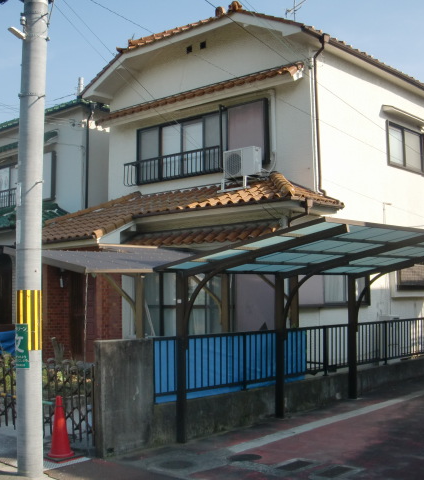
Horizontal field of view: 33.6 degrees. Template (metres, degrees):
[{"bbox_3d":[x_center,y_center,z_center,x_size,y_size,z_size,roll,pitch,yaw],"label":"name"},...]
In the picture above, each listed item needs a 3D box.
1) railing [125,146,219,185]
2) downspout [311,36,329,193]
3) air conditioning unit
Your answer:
[{"bbox_3d":[-0.769,-1.525,14.864,2.900,0.490,0.270,-5,-6,41],"label":"railing"},{"bbox_3d":[2.040,-2.278,12.806,0.360,2.930,0.320,-5,-6,41],"label":"downspout"},{"bbox_3d":[0.599,-1.452,13.408,0.740,0.535,0.270,-5,-6,41],"label":"air conditioning unit"}]

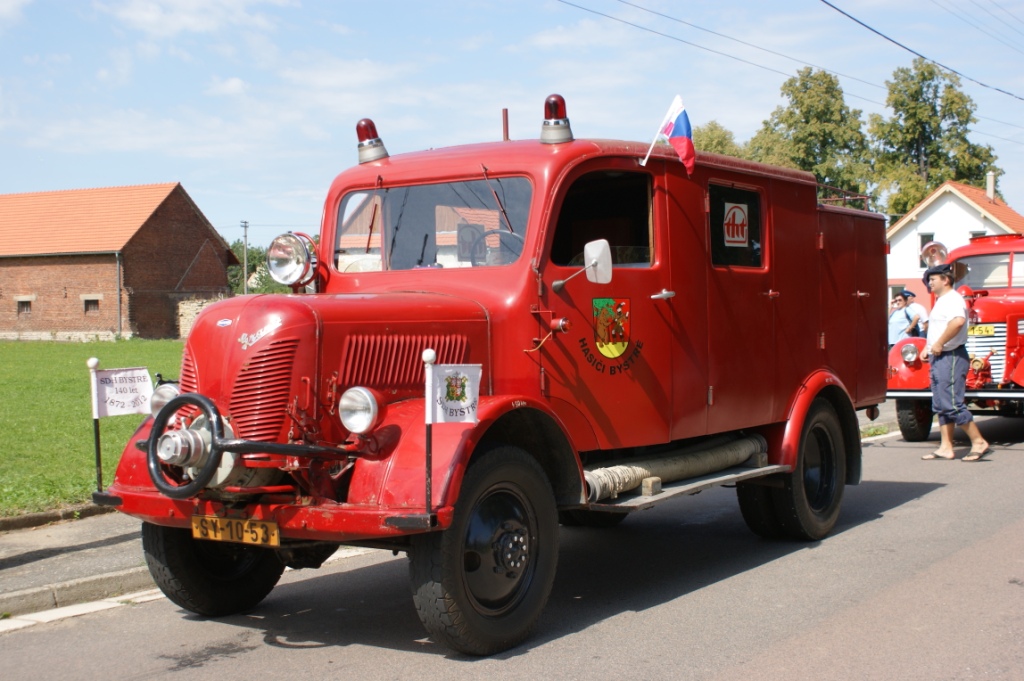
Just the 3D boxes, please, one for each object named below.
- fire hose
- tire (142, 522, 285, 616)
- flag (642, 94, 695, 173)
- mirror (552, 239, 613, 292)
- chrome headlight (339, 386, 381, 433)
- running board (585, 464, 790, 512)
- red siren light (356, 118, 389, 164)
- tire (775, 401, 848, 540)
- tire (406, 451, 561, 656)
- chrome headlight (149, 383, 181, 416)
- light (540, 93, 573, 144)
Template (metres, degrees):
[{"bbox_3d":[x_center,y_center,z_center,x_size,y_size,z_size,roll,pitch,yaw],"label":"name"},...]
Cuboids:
[{"bbox_3d":[0.957,0.678,7.019,0.170,0.170,2.050,-1,0,34],"label":"fire hose"},{"bbox_3d":[-1.428,0.913,6.323,0.215,0.870,0.870,-1,0,34],"label":"tire"},{"bbox_3d":[0.805,-1.060,6.580,0.310,0.410,0.120,-1,0,34],"label":"flag"},{"bbox_3d":[0.337,-0.355,6.020,0.280,0.255,0.110,-1,0,16],"label":"mirror"},{"bbox_3d":[-0.590,0.280,5.163,0.190,0.190,0.140,-1,0,34],"label":"chrome headlight"},{"bbox_3d":[1.006,0.794,6.964,0.320,0.045,1.950,-1,0,34],"label":"running board"},{"bbox_3d":[-0.765,-1.089,6.980,0.165,0.240,0.165,-10,-6,-1],"label":"red siren light"},{"bbox_3d":[1.869,0.809,8.040,0.215,0.870,0.870,-1,0,34],"label":"tire"},{"bbox_3d":[-0.101,0.890,5.445,0.220,0.870,0.870,-1,0,34],"label":"tire"},{"bbox_3d":[-1.537,0.287,5.823,0.190,0.190,0.140,-1,0,34],"label":"chrome headlight"},{"bbox_3d":[0.220,-1.099,6.340,0.165,0.245,0.165,-1,0,0],"label":"light"}]

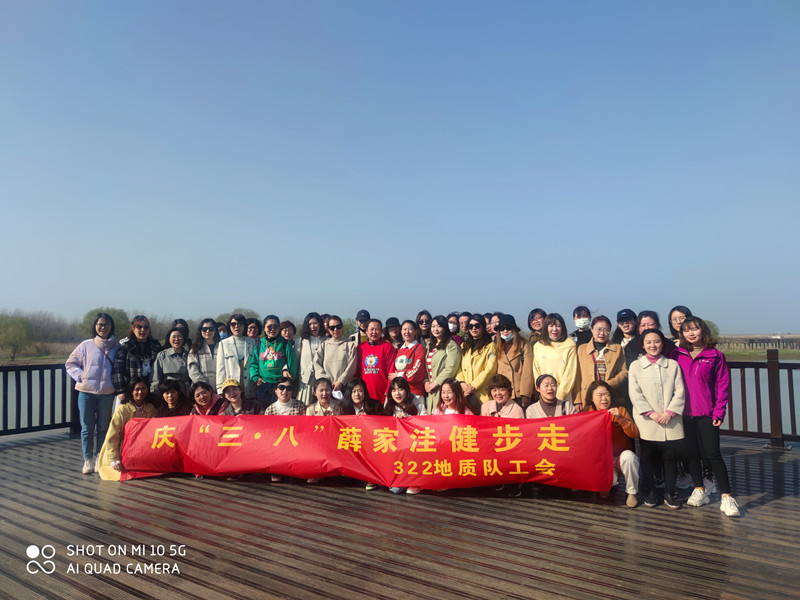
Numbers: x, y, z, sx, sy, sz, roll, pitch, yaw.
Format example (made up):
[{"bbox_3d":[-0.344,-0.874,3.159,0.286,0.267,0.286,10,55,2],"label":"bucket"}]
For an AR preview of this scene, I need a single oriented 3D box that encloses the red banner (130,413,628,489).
[{"bbox_3d":[-0.467,1.386,5.230,4.720,0.760,0.250,-1,-4,7],"label":"red banner"}]

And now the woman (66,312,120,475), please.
[{"bbox_3d":[-3.387,1.038,6.130,0.540,1.720,0.360,1,-3,-18],"label":"woman"}]

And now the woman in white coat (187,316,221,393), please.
[{"bbox_3d":[-2.139,1.025,6.047,0.470,1.627,0.300,2,-4,-22],"label":"woman in white coat"}]

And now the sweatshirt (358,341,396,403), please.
[{"bbox_3d":[-0.248,0.794,6.120,0.450,0.680,0.310,-1,-3,6],"label":"sweatshirt"}]

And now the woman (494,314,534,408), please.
[{"bbox_3d":[1.160,0.982,5.620,0.480,1.660,0.320,-1,-4,12],"label":"woman"}]

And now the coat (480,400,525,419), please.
[{"bbox_3d":[0.970,1.217,5.250,0.440,0.560,0.380,-1,-4,8],"label":"coat"}]

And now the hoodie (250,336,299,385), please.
[{"bbox_3d":[-1.342,0.662,5.930,0.510,0.560,0.290,0,-4,-4],"label":"hoodie"}]

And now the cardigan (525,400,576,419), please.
[{"bbox_3d":[1.378,1.147,5.017,0.480,0.530,0.350,-1,-4,12],"label":"cardigan"}]

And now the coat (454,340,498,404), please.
[{"bbox_3d":[0.772,0.840,5.600,0.460,0.860,0.300,-1,-4,16],"label":"coat"}]

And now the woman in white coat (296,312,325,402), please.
[{"bbox_3d":[-0.939,0.985,5.899,0.460,1.687,0.300,1,-4,-12],"label":"woman in white coat"}]

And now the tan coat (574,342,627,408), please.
[{"bbox_3d":[1.945,0.765,5.380,0.510,0.800,0.300,-1,-4,10],"label":"tan coat"}]

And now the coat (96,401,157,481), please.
[{"bbox_3d":[-2.810,1.399,5.720,0.570,0.800,0.460,1,-4,-10],"label":"coat"}]

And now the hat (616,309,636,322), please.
[{"bbox_3d":[2.389,0.163,5.852,0.200,0.150,0.260,-1,-4,17],"label":"hat"}]

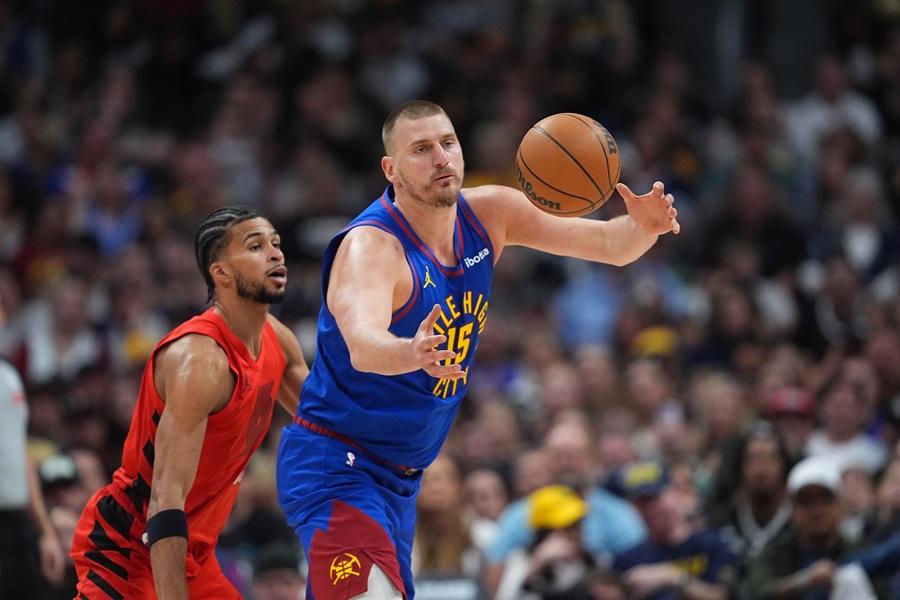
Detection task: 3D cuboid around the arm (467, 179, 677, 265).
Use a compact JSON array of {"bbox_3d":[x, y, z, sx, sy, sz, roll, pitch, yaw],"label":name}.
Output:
[{"bbox_3d":[0.279,-0.176,22.960,0.560,0.200,0.240,0,0,32],"label":"arm"}]

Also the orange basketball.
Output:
[{"bbox_3d":[0.269,-0.308,22.800,0.240,0.240,0.240,0,0,0],"label":"orange basketball"}]

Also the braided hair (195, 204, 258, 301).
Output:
[{"bbox_3d":[-0.517,-0.106,23.220,0.190,0.215,0.170,0,0,30],"label":"braided hair"}]

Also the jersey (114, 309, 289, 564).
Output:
[{"bbox_3d":[-0.589,0.313,23.250,0.290,0.580,0.420,29,15,30],"label":"jersey"}]

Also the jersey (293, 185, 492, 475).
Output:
[{"bbox_3d":[-0.123,0.063,23.020,0.330,0.630,0.460,23,14,36],"label":"jersey"}]

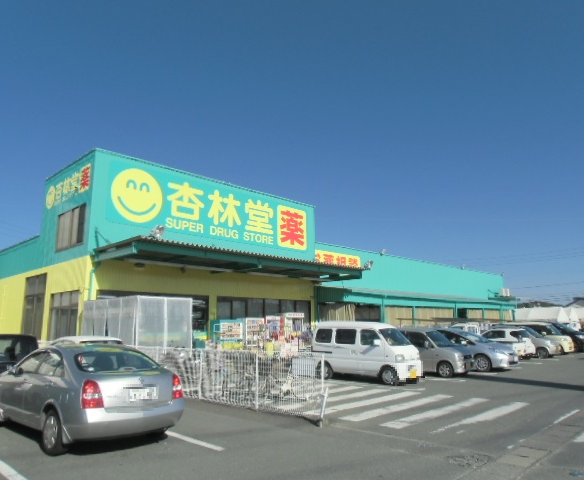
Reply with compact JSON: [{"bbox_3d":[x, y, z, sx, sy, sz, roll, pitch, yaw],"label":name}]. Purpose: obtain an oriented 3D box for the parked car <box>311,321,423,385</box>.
[{"bbox_3d":[2.329,3.428,14.501,1.475,1.830,3.395,10,-15,-44],"label":"parked car"}]

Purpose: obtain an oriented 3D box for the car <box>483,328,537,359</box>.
[{"bbox_3d":[9.739,4.806,21.413,2.950,1.470,1.475,-11,-15,43],"label":"car"}]

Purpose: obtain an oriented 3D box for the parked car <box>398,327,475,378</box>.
[{"bbox_3d":[4.542,3.766,15.923,3.395,1.630,1.475,-11,-15,43],"label":"parked car"}]

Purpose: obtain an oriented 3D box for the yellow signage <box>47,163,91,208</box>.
[{"bbox_3d":[-9.676,-2.179,19.777,4.976,1.239,0.150,-11,-15,43],"label":"yellow signage"}]

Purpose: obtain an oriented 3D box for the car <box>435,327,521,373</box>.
[{"bbox_3d":[6.346,4.188,17.924,4.460,1.490,1.745,-11,-15,43],"label":"car"}]

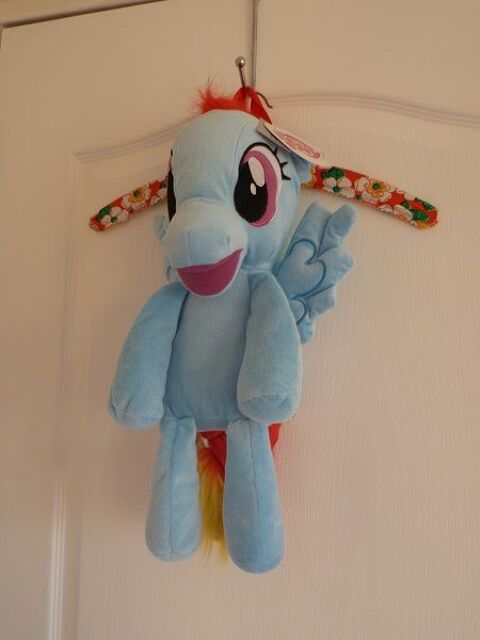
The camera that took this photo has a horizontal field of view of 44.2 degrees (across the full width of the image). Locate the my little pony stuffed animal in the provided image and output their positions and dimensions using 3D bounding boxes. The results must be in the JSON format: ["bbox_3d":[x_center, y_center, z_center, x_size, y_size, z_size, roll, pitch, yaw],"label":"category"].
[{"bbox_3d":[-0.020,-0.012,0.558,0.250,0.465,0.175,-1,-7,16],"label":"my little pony stuffed animal"}]

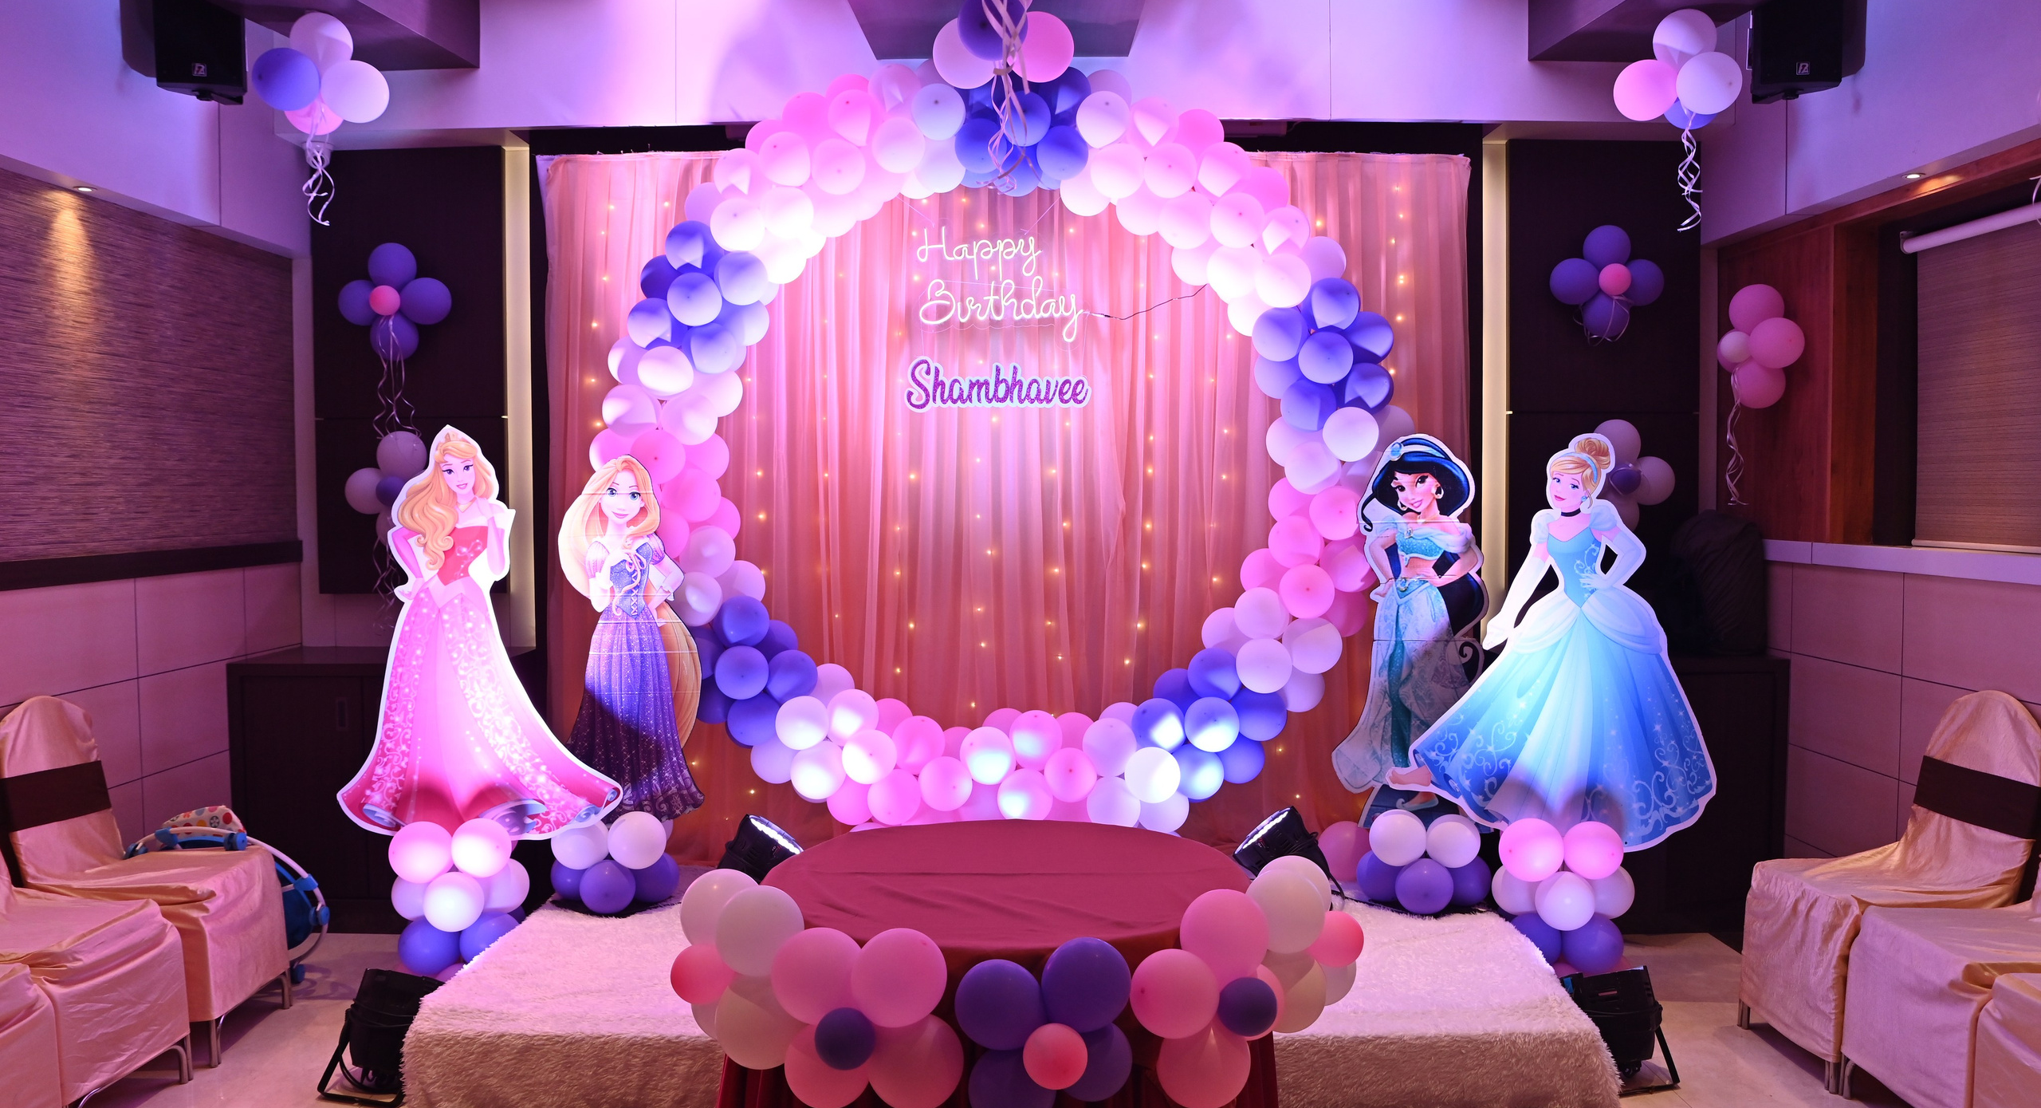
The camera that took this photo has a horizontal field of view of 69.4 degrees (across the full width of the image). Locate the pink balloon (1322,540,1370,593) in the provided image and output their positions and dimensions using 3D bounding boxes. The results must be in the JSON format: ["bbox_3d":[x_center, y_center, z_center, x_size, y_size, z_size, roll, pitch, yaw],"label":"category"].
[{"bbox_3d":[1.074,0.039,4.830,0.175,0.178,0.180,0,2,0],"label":"pink balloon"}]

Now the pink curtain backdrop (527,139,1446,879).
[{"bbox_3d":[-0.029,-0.137,4.859,3.070,2.370,0.120,0,2,0],"label":"pink curtain backdrop"}]

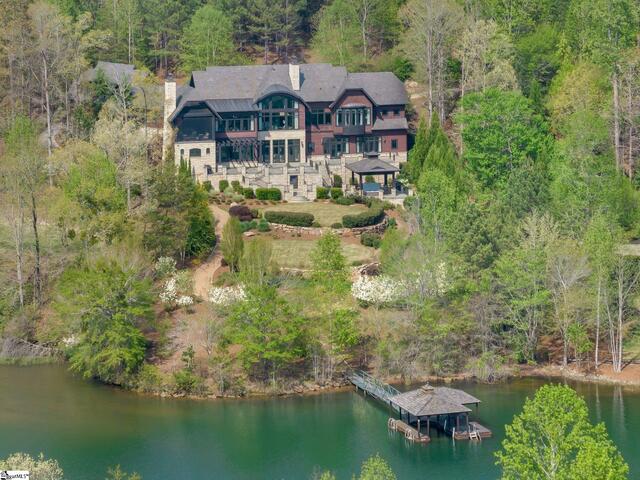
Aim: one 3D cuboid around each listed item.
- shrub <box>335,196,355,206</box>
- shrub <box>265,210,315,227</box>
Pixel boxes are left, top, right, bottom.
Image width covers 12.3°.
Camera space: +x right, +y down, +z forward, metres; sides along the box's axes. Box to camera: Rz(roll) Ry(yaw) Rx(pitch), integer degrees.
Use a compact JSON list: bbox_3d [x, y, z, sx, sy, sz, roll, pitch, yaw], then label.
[{"bbox_3d":[3.185,-5.005,387.000,2.500,1.050,2.000,0,11,0],"label":"shrub"},{"bbox_3d":[-3.873,-2.730,378.000,6.300,1.650,2.100,2,11,12],"label":"shrub"}]

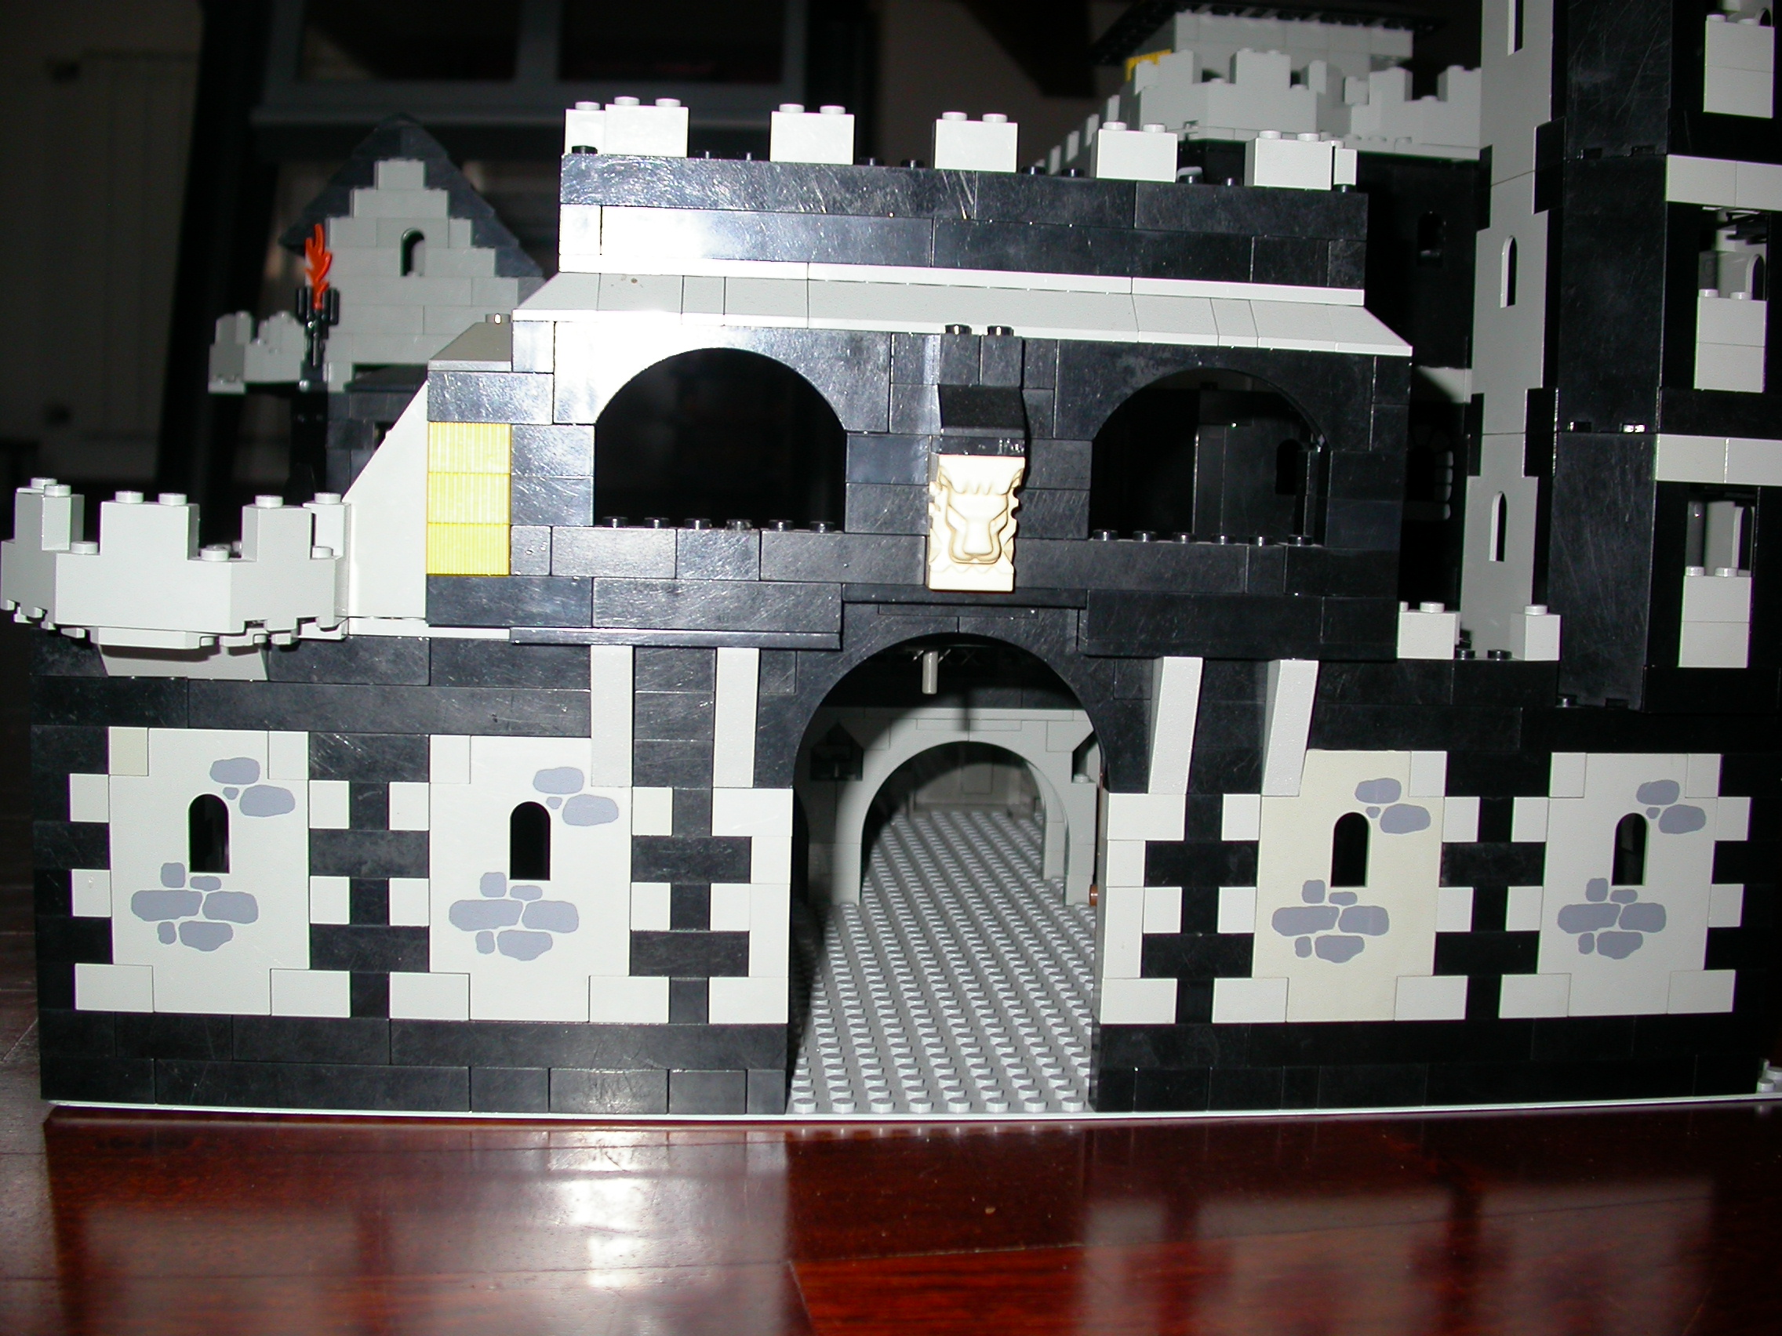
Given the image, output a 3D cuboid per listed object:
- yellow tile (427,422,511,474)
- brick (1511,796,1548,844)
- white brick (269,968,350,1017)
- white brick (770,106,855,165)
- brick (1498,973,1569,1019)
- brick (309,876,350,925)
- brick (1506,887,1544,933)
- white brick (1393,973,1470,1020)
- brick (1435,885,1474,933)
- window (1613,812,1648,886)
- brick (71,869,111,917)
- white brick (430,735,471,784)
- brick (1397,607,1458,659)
[{"bbox_3d":[-0.081,-0.042,0.379,0.016,0.010,0.008,1,5,-6],"label":"yellow tile"},{"bbox_3d":[0.133,0.031,0.412,0.008,0.011,0.008,1,5,-6],"label":"brick"},{"bbox_3d":[-0.116,0.064,0.392,0.016,0.010,0.008,1,5,-6],"label":"white brick"},{"bbox_3d":[-0.016,-0.104,0.384,0.016,0.011,0.008,1,6,-6],"label":"white brick"},{"bbox_3d":[0.137,0.070,0.422,0.016,0.010,0.008,1,5,-6],"label":"brick"},{"bbox_3d":[-0.111,0.045,0.390,0.008,0.010,0.008,1,6,-6],"label":"brick"},{"bbox_3d":[0.133,0.050,0.416,0.008,0.010,0.008,1,6,-6],"label":"brick"},{"bbox_3d":[0.114,0.069,0.416,0.016,0.010,0.008,1,5,-6],"label":"white brick"},{"bbox_3d":[0.119,0.050,0.415,0.008,0.010,0.008,1,5,-6],"label":"brick"},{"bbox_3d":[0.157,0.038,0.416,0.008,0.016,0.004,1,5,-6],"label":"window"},{"bbox_3d":[-0.158,0.044,0.389,0.008,0.010,0.008,1,5,-6],"label":"brick"},{"bbox_3d":[-0.088,0.017,0.390,0.008,0.010,0.008,1,5,-6],"label":"white brick"},{"bbox_3d":[0.108,-0.008,0.408,0.016,0.011,0.008,1,5,-6],"label":"brick"}]

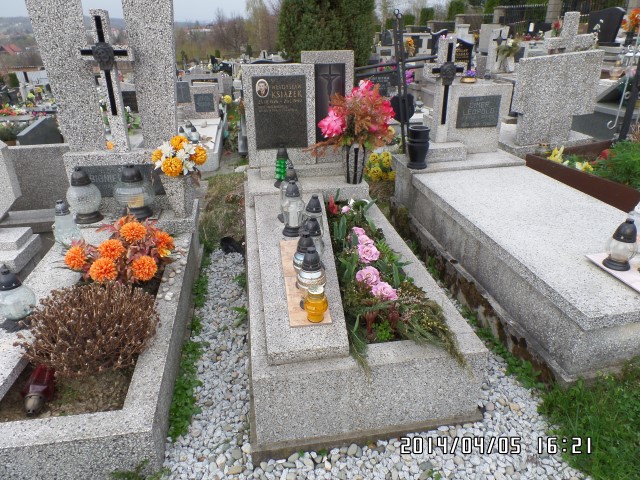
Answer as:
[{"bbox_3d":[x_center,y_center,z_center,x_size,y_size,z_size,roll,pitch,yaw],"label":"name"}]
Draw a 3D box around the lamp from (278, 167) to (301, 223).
[{"bbox_3d":[-0.165,-0.277,2.561,0.145,0.314,0.145,-5,26,-8],"label":"lamp"}]

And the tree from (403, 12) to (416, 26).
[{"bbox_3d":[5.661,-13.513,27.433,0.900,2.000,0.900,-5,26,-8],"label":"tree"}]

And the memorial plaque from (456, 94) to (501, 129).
[{"bbox_3d":[1.419,-1.148,3.808,0.395,0.268,0.030,-5,26,-8],"label":"memorial plaque"}]

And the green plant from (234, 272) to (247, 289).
[{"bbox_3d":[-0.519,0.260,2.780,0.085,0.065,0.085,-5,26,-8],"label":"green plant"}]

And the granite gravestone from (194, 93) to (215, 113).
[{"bbox_3d":[-1.812,-2.154,6.693,0.290,0.280,0.060,-5,26,-8],"label":"granite gravestone"}]

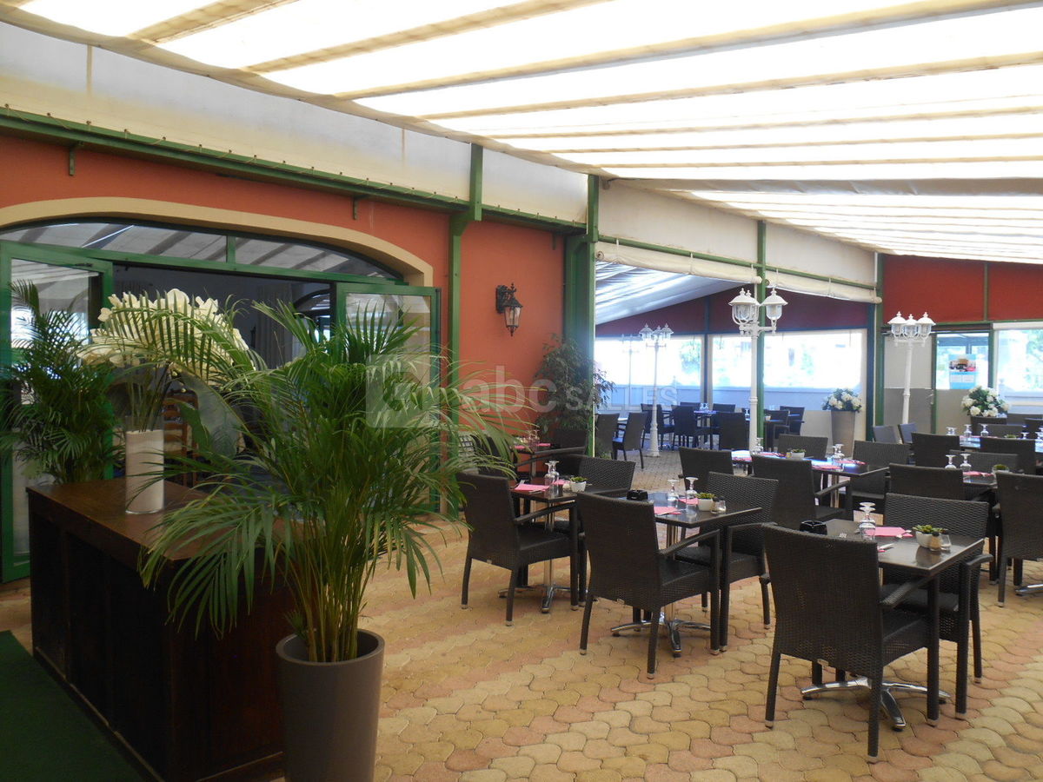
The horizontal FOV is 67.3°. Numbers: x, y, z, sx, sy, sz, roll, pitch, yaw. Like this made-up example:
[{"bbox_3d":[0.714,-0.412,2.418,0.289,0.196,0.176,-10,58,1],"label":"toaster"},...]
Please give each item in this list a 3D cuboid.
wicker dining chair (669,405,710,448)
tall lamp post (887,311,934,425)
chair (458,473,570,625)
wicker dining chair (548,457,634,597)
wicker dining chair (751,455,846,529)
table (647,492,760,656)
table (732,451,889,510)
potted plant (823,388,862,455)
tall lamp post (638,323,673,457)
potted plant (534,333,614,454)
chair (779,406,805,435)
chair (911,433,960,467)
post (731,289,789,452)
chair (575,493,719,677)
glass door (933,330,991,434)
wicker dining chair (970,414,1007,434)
[{"bbox_3d":[3.465,0.753,15.800,0.610,0.890,0.570,-1,2,-40],"label":"wicker dining chair"},{"bbox_3d":[5.350,0.077,10.802,0.660,2.360,0.620,1,2,26],"label":"tall lamp post"},{"bbox_3d":[-0.031,0.948,4.968,0.585,0.865,0.570,-1,2,-43],"label":"chair"},{"bbox_3d":[0.409,0.937,5.406,0.570,0.870,0.600,2,2,45],"label":"wicker dining chair"},{"bbox_3d":[2.117,0.933,6.004,0.600,0.870,0.570,-1,2,-45],"label":"wicker dining chair"},{"bbox_3d":[0.868,1.030,4.446,0.690,0.745,0.690,-1,2,-44],"label":"table"},{"bbox_3d":[2.338,0.978,6.710,0.770,0.745,1.440,-1,2,-44],"label":"table"},{"bbox_3d":[5.847,0.573,14.286,0.670,1.260,0.670,-1,2,-43],"label":"potted plant"},{"bbox_3d":[2.553,-0.020,14.800,0.630,2.480,0.630,0,1,10],"label":"tall lamp post"},{"bbox_3d":[0.620,0.335,9.600,0.920,2.000,0.920,0,1,4],"label":"potted plant"},{"bbox_3d":[4.778,0.744,14.227,0.615,0.873,0.575,-1,2,-45],"label":"chair"},{"bbox_3d":[4.609,0.891,8.542,0.585,0.865,0.570,-1,2,-43],"label":"chair"},{"bbox_3d":[2.318,0.146,7.861,0.615,2.361,0.575,0,1,-2],"label":"post"},{"bbox_3d":[0.667,0.969,4.164,0.585,0.865,0.570,-1,2,-45],"label":"chair"},{"bbox_3d":[7.311,0.124,13.012,0.060,2.202,0.867,-1,2,-44],"label":"glass door"},{"bbox_3d":[7.167,0.830,11.874,0.585,0.865,0.570,-1,2,-44],"label":"wicker dining chair"}]

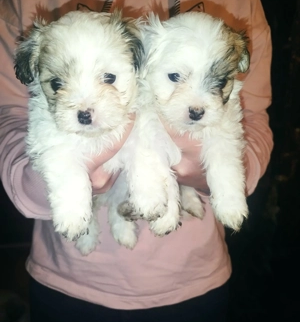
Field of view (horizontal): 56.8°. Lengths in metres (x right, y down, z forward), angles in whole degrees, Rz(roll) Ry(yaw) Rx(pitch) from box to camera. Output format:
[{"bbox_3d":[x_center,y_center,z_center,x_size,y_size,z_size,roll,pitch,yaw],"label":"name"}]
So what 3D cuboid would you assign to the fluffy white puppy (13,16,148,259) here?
[{"bbox_3d":[-0.103,-0.045,0.410,0.180,0.315,0.180,0,10,0],"label":"fluffy white puppy"}]

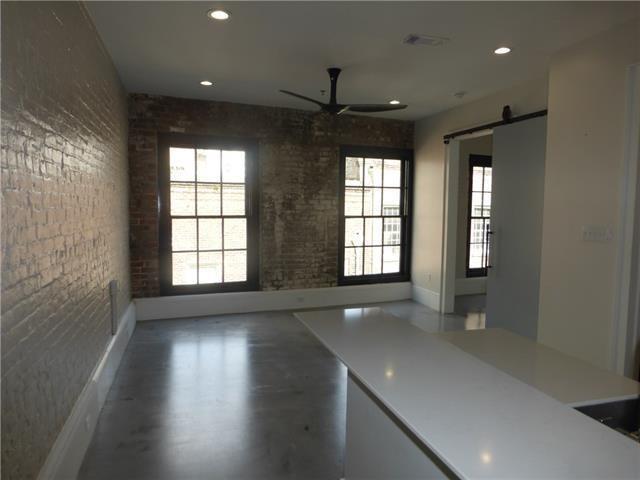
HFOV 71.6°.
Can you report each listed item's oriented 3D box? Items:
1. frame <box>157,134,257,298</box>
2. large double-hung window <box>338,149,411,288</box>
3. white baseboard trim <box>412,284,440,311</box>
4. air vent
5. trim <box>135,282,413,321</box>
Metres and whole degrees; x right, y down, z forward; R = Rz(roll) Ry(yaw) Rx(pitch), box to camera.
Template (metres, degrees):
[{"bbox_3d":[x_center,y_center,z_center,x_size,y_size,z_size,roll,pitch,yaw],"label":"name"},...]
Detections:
[{"bbox_3d":[-1.383,-0.300,5.606,1.208,1.955,0.120,-1,5,-17],"label":"frame"},{"bbox_3d":[0.795,-0.331,6.285,1.113,1.915,0.120,-1,5,-17],"label":"large double-hung window"},{"bbox_3d":[1.478,0.803,6.157,0.030,0.233,0.742,-1,5,-17],"label":"white baseboard trim"},{"bbox_3d":[0.819,-1.519,3.369,0.315,0.030,0.180,-1,5,-17],"label":"air vent"},{"bbox_3d":[-0.450,0.806,5.965,3.766,0.270,0.035,-1,5,-17],"label":"trim"}]

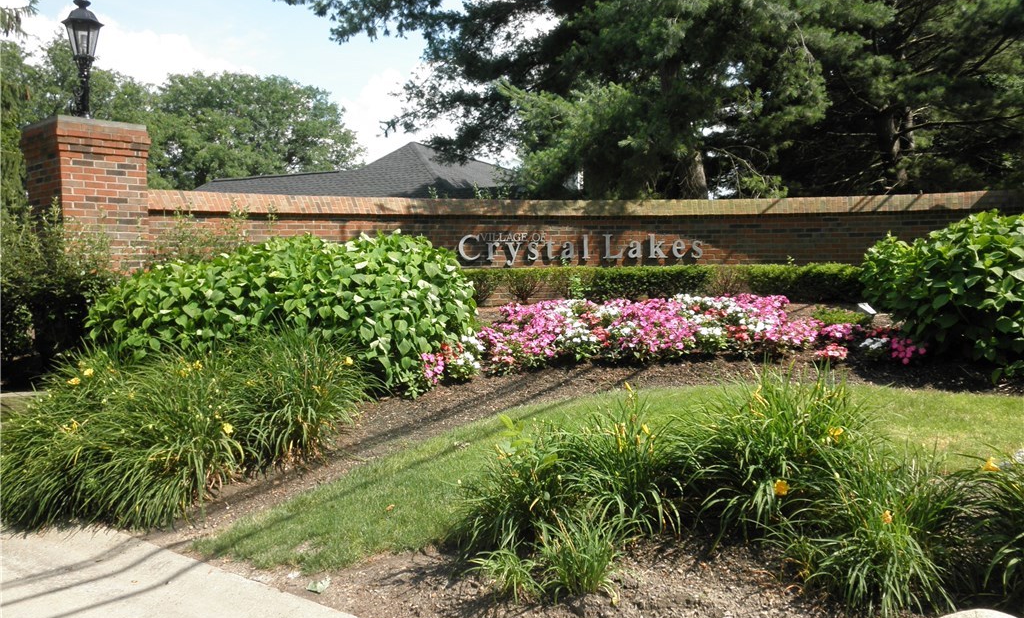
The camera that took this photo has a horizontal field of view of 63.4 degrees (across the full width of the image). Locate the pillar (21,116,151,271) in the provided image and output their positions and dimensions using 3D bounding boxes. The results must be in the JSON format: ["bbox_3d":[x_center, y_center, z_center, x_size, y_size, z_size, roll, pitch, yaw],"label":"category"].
[{"bbox_3d":[-4.227,-0.657,8.322,0.910,2.372,0.890,3,5,42],"label":"pillar"}]

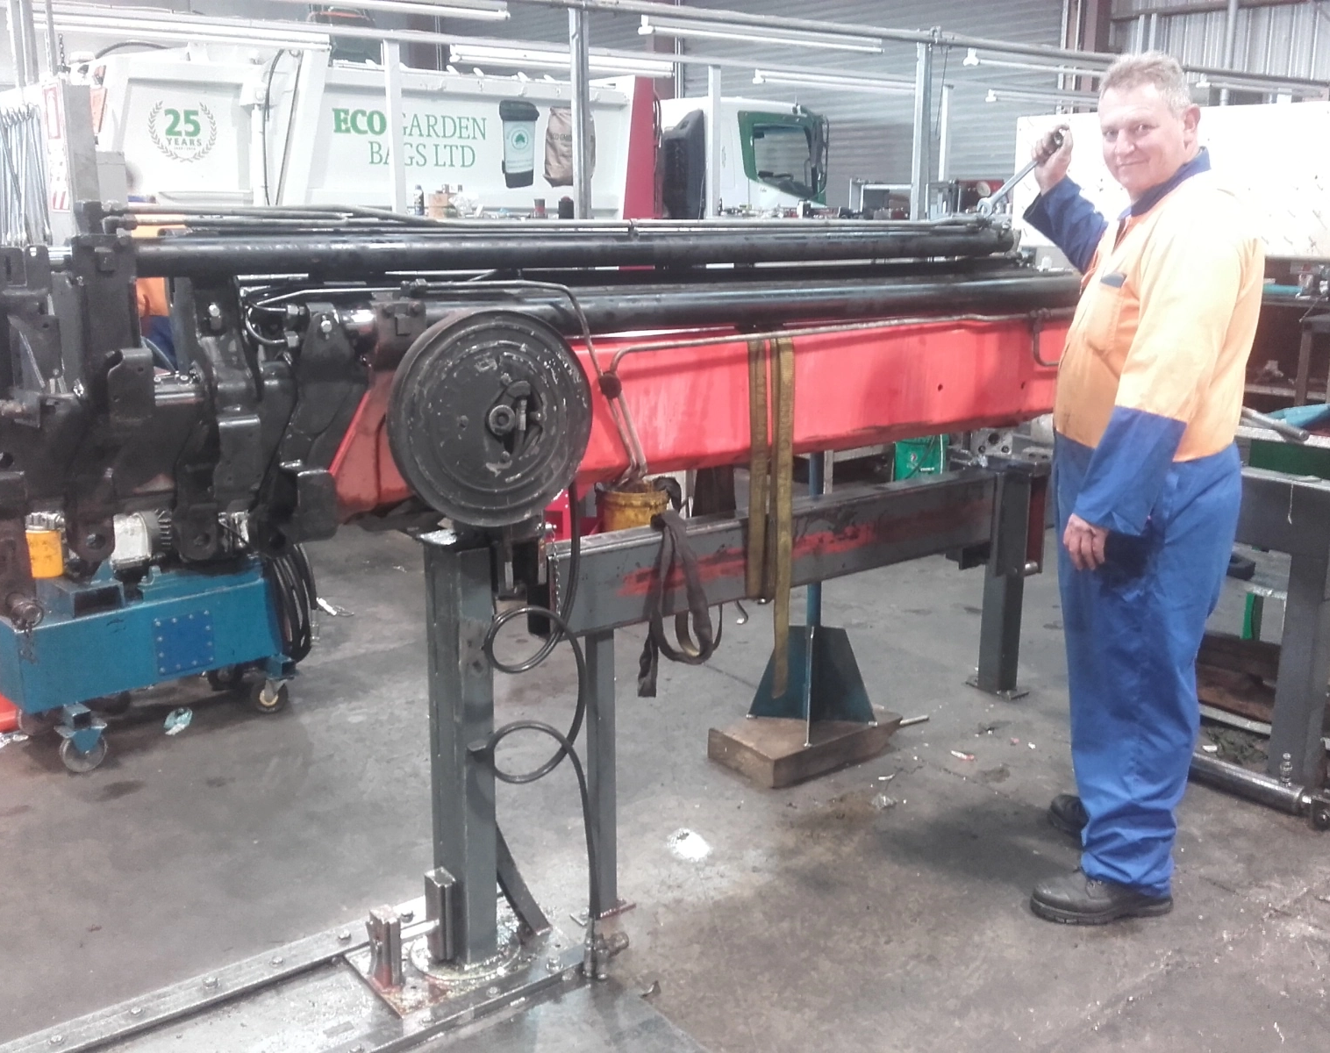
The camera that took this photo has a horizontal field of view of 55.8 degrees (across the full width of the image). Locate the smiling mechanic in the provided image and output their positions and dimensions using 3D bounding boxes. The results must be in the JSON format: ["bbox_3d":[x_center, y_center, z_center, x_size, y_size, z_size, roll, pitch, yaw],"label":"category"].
[{"bbox_3d":[1.010,-0.081,2.759,0.500,1.790,0.600,0,13,0],"label":"smiling mechanic"}]

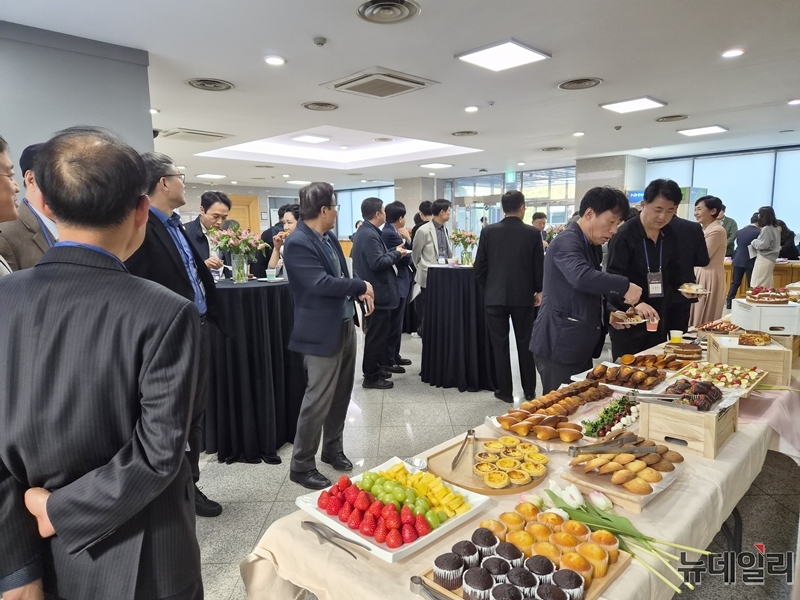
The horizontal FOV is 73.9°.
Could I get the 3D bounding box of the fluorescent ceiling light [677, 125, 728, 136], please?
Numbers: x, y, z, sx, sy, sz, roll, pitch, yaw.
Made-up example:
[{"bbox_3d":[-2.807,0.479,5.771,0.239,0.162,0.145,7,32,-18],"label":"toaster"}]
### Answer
[{"bbox_3d":[4.987,-2.784,8.739,0.620,0.050,0.620,-8,10,-44],"label":"fluorescent ceiling light"}]

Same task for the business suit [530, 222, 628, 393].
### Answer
[{"bbox_3d":[0.935,0.312,2.872,0.540,1.450,0.500,6,11,32],"label":"business suit"}]

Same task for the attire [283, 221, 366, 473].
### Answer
[{"bbox_3d":[-0.440,0.278,3.048,0.430,1.440,0.500,5,11,26],"label":"attire"}]

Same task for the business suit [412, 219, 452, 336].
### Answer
[{"bbox_3d":[0.358,-0.089,5.687,0.340,1.470,0.500,6,10,40],"label":"business suit"}]

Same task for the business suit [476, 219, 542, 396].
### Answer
[{"bbox_3d":[0.885,0.073,4.353,0.560,1.490,0.340,1,10,7],"label":"business suit"}]

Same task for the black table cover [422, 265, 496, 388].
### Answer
[{"bbox_3d":[0.563,0.231,5.073,0.710,1.080,0.710,-1,7,0],"label":"black table cover"}]

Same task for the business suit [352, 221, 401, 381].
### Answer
[{"bbox_3d":[-0.216,0.032,4.875,0.440,1.480,0.540,-1,7,-2],"label":"business suit"}]

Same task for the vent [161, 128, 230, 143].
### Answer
[{"bbox_3d":[-3.370,-2.670,8.738,0.940,0.060,0.940,-8,10,-44],"label":"vent"}]

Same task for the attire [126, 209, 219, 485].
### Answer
[{"bbox_3d":[-1.085,0.310,2.618,0.440,1.480,0.550,2,10,12],"label":"attire"}]

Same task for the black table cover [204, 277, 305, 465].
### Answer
[{"bbox_3d":[-0.990,0.423,3.539,0.740,1.110,0.740,0,10,0],"label":"black table cover"}]

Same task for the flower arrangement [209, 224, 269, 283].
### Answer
[{"bbox_3d":[-1.010,-0.296,3.368,0.370,0.365,0.350,0,10,0],"label":"flower arrangement"}]

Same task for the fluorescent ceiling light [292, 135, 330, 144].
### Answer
[{"bbox_3d":[-1.840,-3.325,10.980,0.620,0.050,0.620,-8,10,-44],"label":"fluorescent ceiling light"}]

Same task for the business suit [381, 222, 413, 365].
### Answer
[{"bbox_3d":[-0.055,-0.060,5.263,0.400,1.410,0.480,0,10,0],"label":"business suit"}]

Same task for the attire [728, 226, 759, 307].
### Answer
[{"bbox_3d":[6.332,-0.655,9.755,0.600,1.450,0.550,3,8,24],"label":"attire"}]

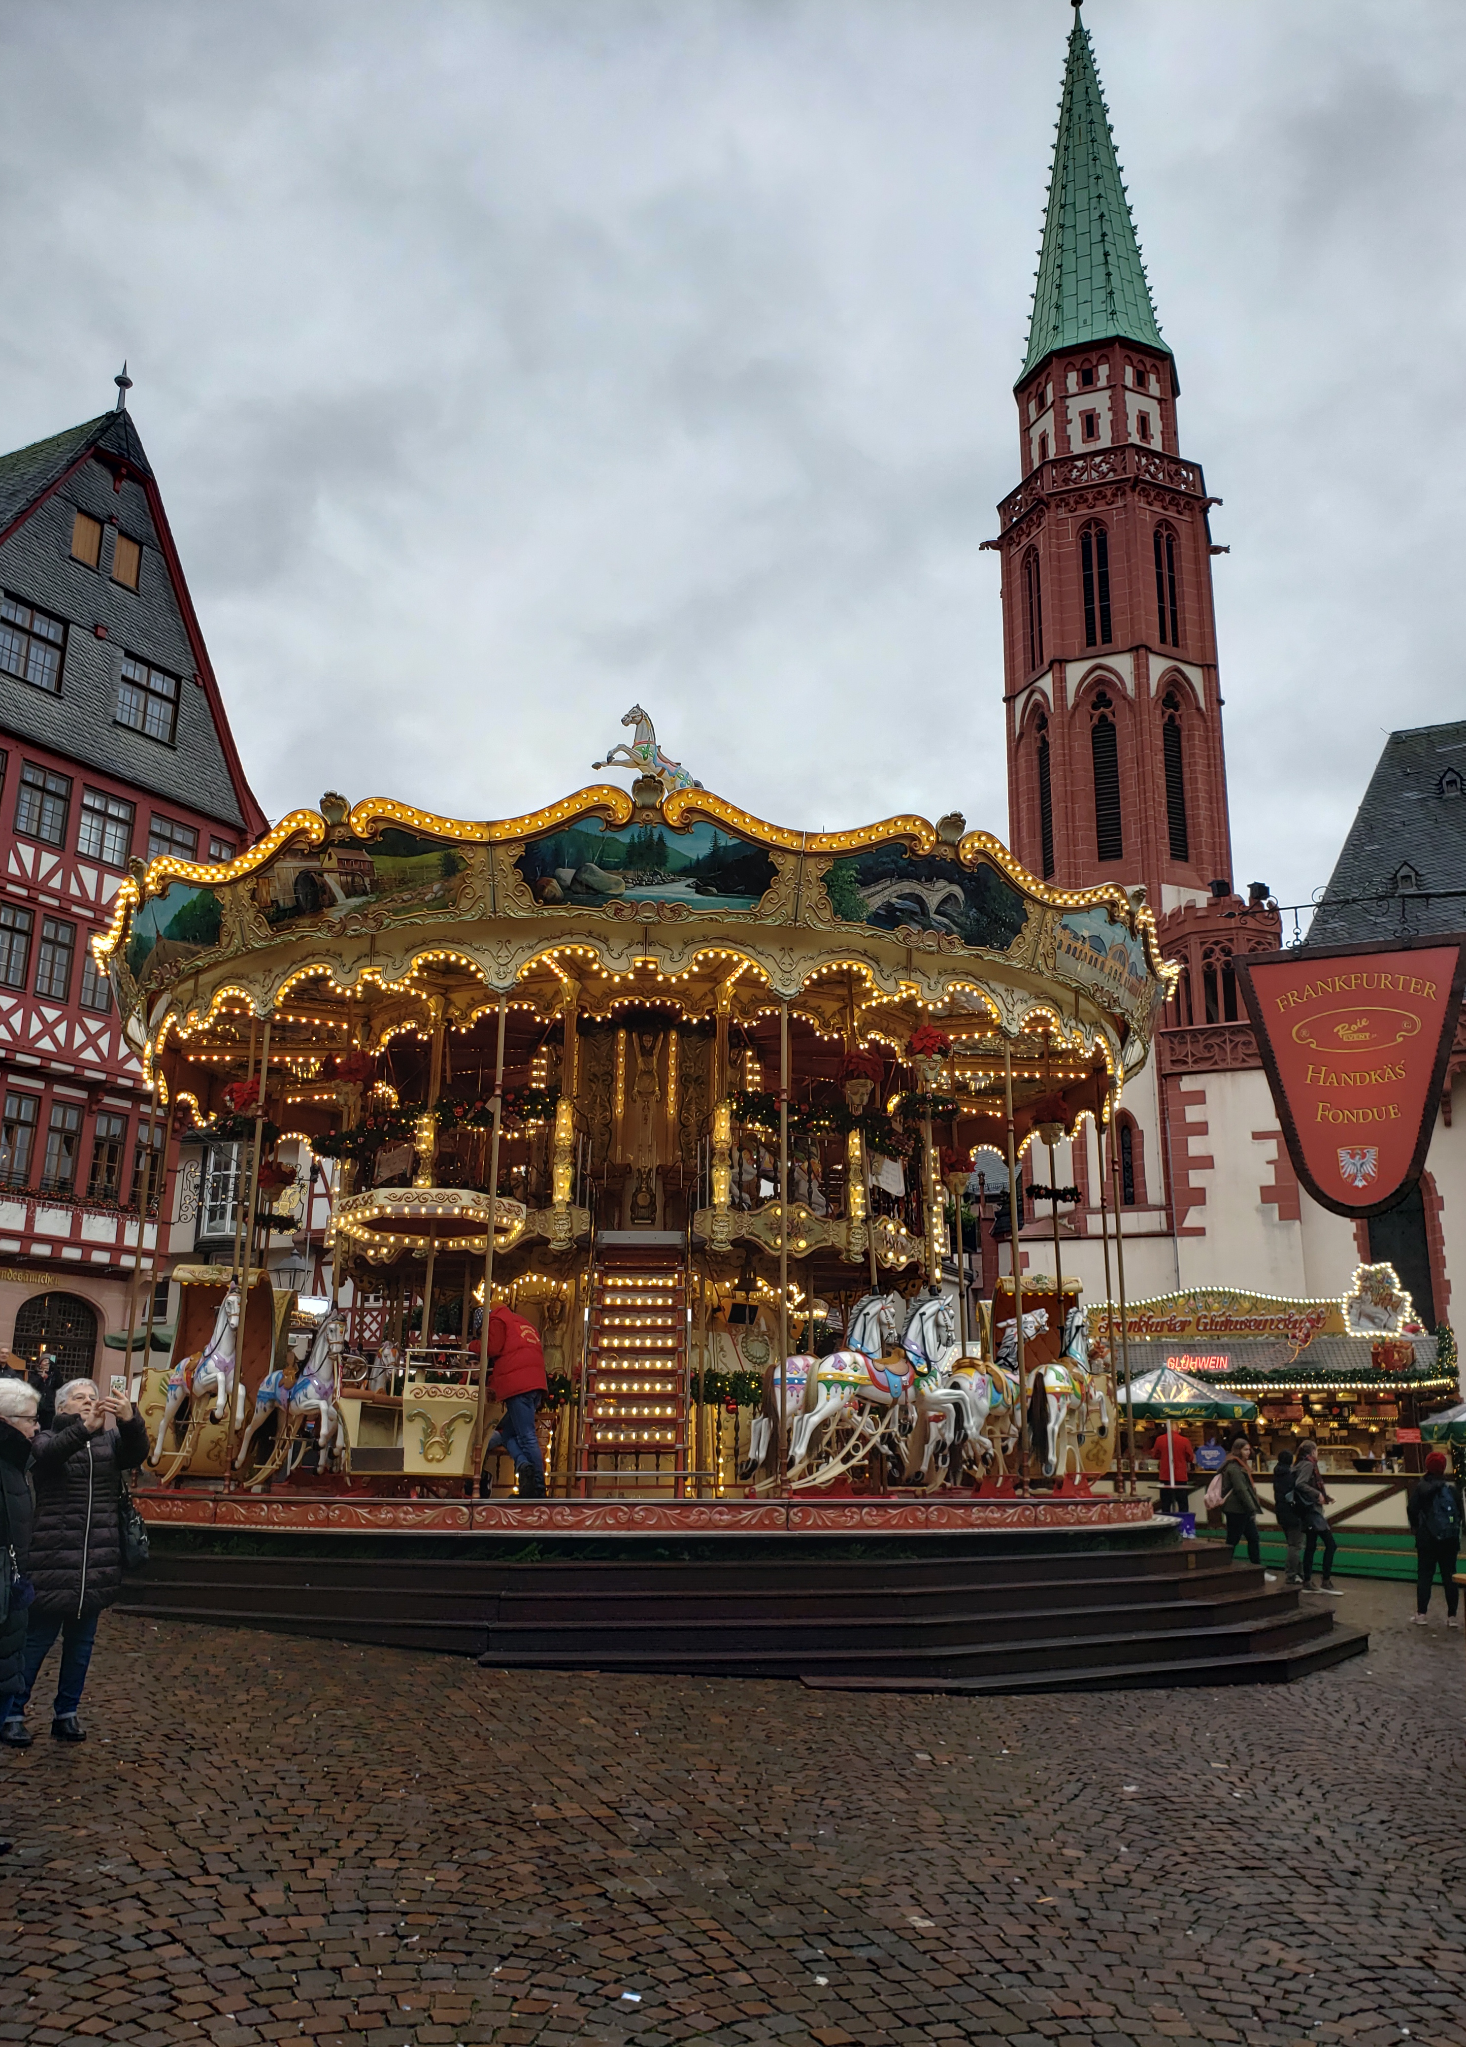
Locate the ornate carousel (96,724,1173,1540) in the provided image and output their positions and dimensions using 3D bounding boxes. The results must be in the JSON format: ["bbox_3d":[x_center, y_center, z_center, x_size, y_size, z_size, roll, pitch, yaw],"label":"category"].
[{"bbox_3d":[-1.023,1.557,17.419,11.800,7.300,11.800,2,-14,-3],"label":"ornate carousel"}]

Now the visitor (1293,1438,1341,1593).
[{"bbox_3d":[6.757,5.703,17.777,0.560,1.677,0.500,-1,-14,7],"label":"visitor"}]

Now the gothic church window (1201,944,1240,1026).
[{"bbox_3d":[12.090,-1.000,38.174,0.950,2.110,0.300,-6,-16,23],"label":"gothic church window"}]

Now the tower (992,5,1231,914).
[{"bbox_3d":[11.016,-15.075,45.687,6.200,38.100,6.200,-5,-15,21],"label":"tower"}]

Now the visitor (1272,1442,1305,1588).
[{"bbox_3d":[6.789,5.988,18.676,0.420,1.553,0.500,6,-15,-19],"label":"visitor"}]

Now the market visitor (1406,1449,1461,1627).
[{"bbox_3d":[6.938,5.090,15.197,0.540,1.632,0.420,3,-15,-10],"label":"market visitor"}]

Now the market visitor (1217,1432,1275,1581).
[{"bbox_3d":[6.451,6.086,19.293,0.660,1.679,0.500,-3,-15,15],"label":"market visitor"}]

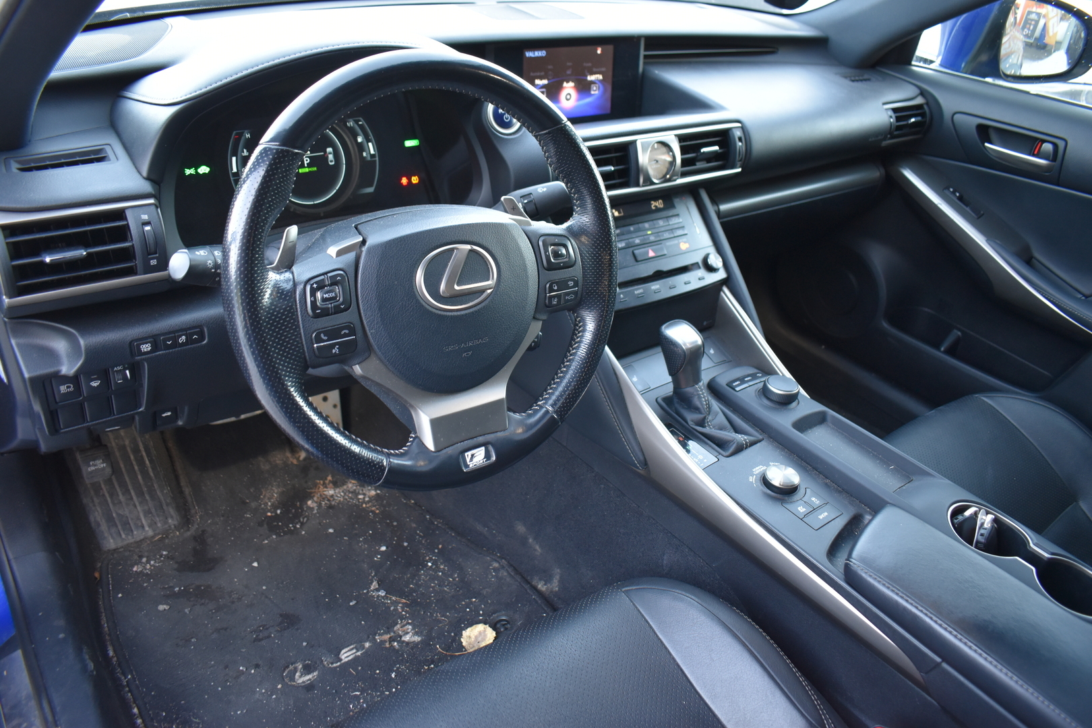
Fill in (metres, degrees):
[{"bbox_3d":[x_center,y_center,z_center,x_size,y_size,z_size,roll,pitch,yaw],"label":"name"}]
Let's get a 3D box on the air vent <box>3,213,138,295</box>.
[{"bbox_3d":[-0.415,-0.099,0.716,0.094,0.058,0.030,-17,24,-32],"label":"air vent"}]

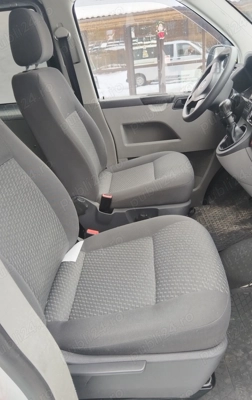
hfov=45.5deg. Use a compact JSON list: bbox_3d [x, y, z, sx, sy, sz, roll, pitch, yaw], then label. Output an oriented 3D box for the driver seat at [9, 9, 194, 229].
[{"bbox_3d":[-0.061,-0.479,1.562,0.823,0.917,0.520,-3,26,5],"label":"driver seat"}]

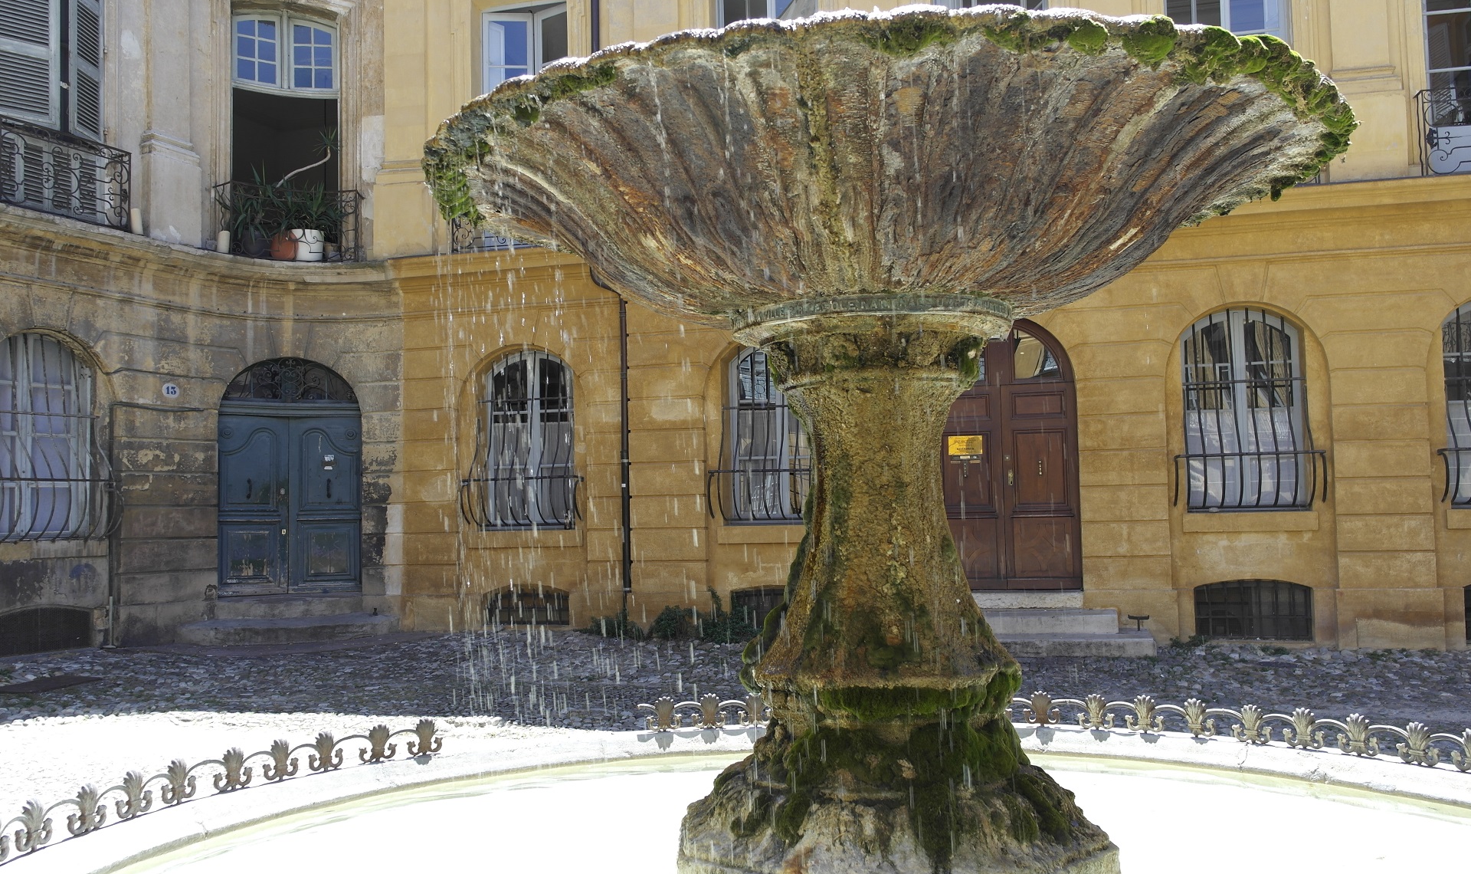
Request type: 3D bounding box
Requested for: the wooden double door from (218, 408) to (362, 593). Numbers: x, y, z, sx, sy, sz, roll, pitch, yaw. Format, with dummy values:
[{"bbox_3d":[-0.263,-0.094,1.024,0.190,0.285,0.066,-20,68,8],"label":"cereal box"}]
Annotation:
[{"bbox_3d":[-5.421,0.770,14.959,1.641,2.248,0.150,0,-3,-21],"label":"wooden double door"}]

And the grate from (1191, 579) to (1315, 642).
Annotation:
[{"bbox_3d":[5.442,1.819,12.887,1.172,0.637,0.060,-2,-3,14],"label":"grate"}]

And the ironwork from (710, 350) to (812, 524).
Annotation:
[{"bbox_3d":[0.425,-0.016,14.048,1.390,1.980,0.380,-2,-3,14],"label":"ironwork"}]

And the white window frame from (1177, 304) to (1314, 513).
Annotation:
[{"bbox_3d":[5.377,-0.295,12.820,1.370,2.050,0.380,-2,-3,14],"label":"white window frame"}]

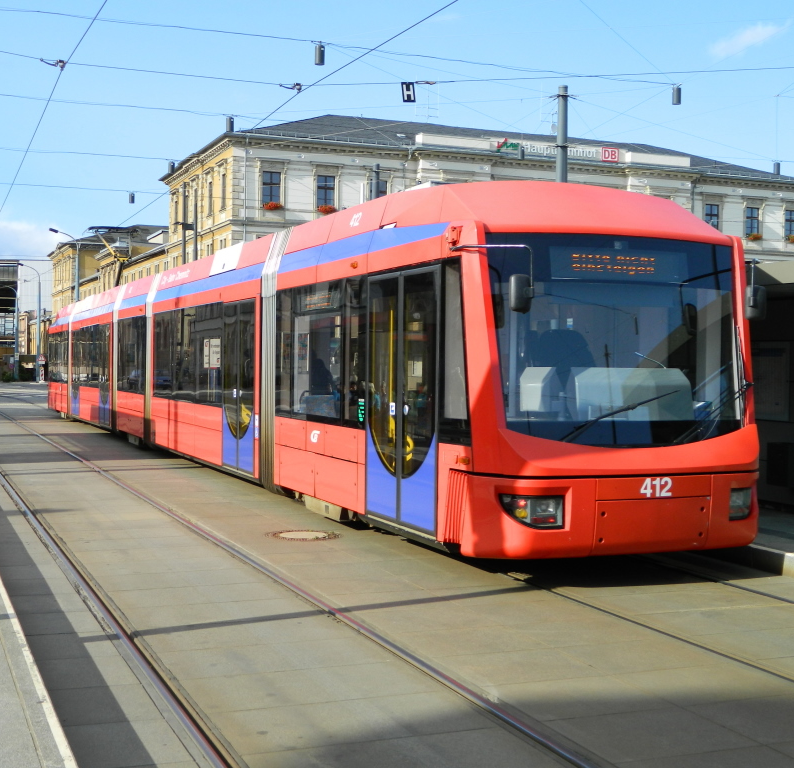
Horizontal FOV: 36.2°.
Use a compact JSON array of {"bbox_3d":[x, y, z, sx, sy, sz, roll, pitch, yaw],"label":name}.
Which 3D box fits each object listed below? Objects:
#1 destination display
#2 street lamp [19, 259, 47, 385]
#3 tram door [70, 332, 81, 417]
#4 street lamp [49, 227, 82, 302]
[{"bbox_3d":[1.765,-0.936,9.667,1.270,0.240,0.120,0,1,-22],"label":"destination display"},{"bbox_3d":[-30.006,-4.971,98.755,1.720,9.740,0.300,0,1,-22],"label":"street lamp"},{"bbox_3d":[-8.202,-0.271,31.000,0.100,2.200,1.650,0,1,-22],"label":"tram door"},{"bbox_3d":[-20.076,-4.486,73.221,1.720,9.750,0.300,0,1,-22],"label":"street lamp"}]

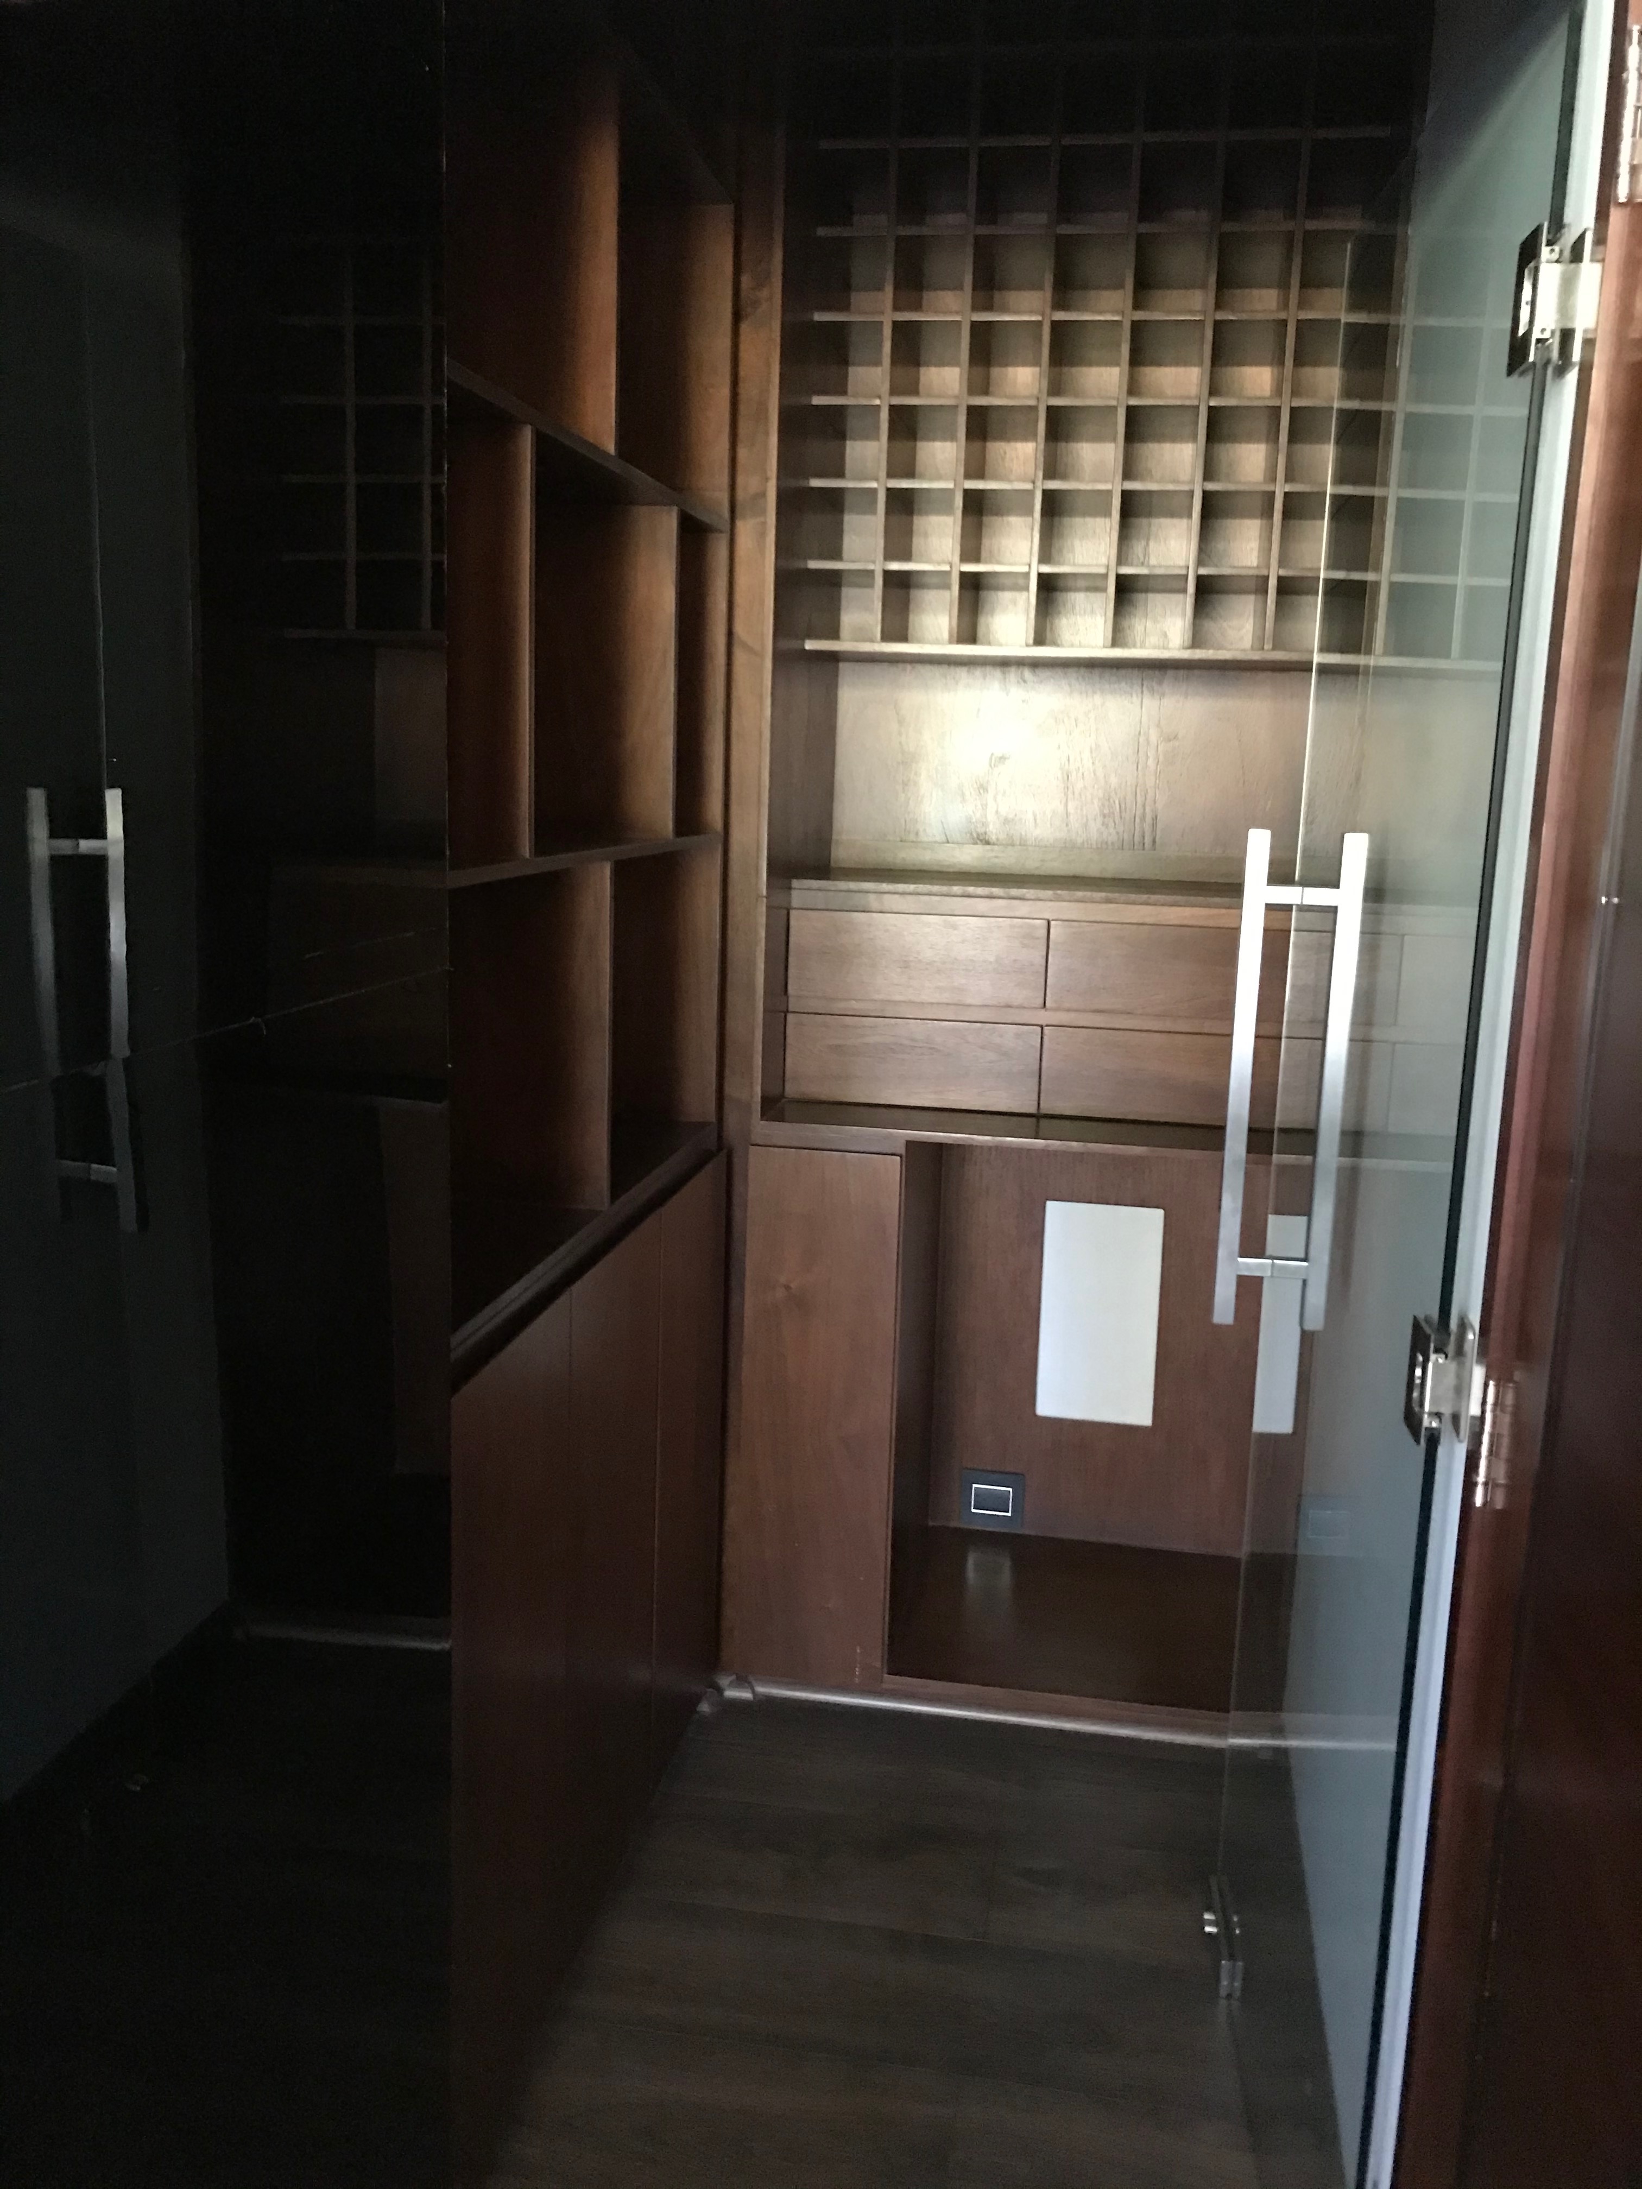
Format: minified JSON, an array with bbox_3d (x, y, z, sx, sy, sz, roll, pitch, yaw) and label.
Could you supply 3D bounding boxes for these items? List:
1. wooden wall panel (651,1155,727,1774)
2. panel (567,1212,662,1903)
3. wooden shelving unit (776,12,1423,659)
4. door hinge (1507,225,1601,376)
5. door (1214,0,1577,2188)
[{"bbox_3d":[-0.209,0.553,2.670,0.030,0.874,0.371,4,11,10],"label":"wooden wall panel"},{"bbox_3d":[-0.276,0.619,2.301,0.030,0.874,0.391,4,11,10],"label":"panel"},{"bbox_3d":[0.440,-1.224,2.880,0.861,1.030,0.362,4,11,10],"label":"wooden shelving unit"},{"bbox_3d":[0.519,-0.564,1.255,0.050,0.090,0.058,3,11,5],"label":"door hinge"},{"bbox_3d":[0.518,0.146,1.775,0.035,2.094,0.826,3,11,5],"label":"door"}]

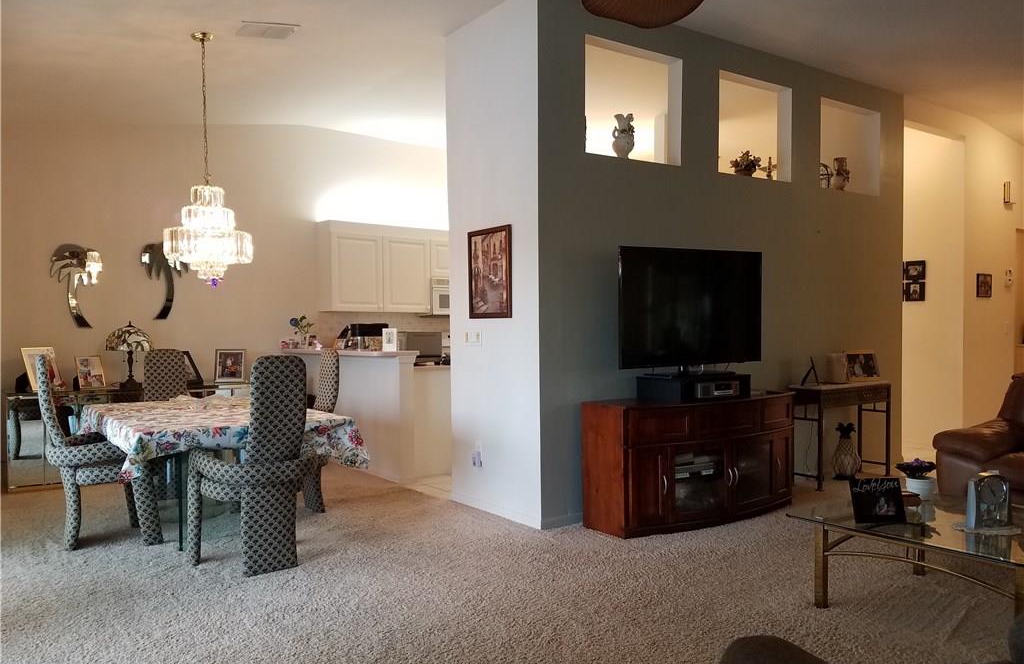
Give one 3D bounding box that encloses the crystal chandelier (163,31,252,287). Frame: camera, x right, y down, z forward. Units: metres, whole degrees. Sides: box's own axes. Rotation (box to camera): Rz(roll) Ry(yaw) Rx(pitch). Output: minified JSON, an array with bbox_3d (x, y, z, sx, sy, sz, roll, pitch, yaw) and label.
[{"bbox_3d":[-1.859,-1.055,4.696,0.520,1.530,0.520,-1,1,-34],"label":"crystal chandelier"}]

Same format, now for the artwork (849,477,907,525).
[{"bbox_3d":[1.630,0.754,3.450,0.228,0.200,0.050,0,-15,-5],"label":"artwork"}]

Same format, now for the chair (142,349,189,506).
[{"bbox_3d":[-2.308,0.668,5.340,0.558,1.103,0.616,-1,1,-35],"label":"chair"}]

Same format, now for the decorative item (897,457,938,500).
[{"bbox_3d":[2.030,0.733,3.847,0.180,0.200,0.180,-1,1,-34],"label":"decorative item"}]

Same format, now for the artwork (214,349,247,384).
[{"bbox_3d":[-2.591,0.311,7.080,0.285,0.310,0.060,-1,-9,-34],"label":"artwork"}]

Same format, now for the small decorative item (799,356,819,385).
[{"bbox_3d":[2.363,0.309,6.120,0.140,0.220,0.170,0,1,21],"label":"small decorative item"}]

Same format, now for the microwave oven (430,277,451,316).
[{"bbox_3d":[-0.632,-0.374,8.354,0.760,0.400,0.390,-1,1,-34],"label":"microwave oven"}]

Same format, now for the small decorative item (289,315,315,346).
[{"bbox_3d":[-2.019,-0.019,7.379,0.190,0.288,0.230,-1,1,-35],"label":"small decorative item"}]

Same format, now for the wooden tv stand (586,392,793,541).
[{"bbox_3d":[1.226,0.824,5.054,1.530,0.780,0.500,-1,1,-34],"label":"wooden tv stand"}]

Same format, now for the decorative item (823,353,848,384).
[{"bbox_3d":[2.627,0.294,6.231,0.170,0.250,0.140,-1,1,-35],"label":"decorative item"}]

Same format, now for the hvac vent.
[{"bbox_3d":[-1.582,-1.923,4.949,0.350,0.030,0.275,-10,6,-35],"label":"hvac vent"}]

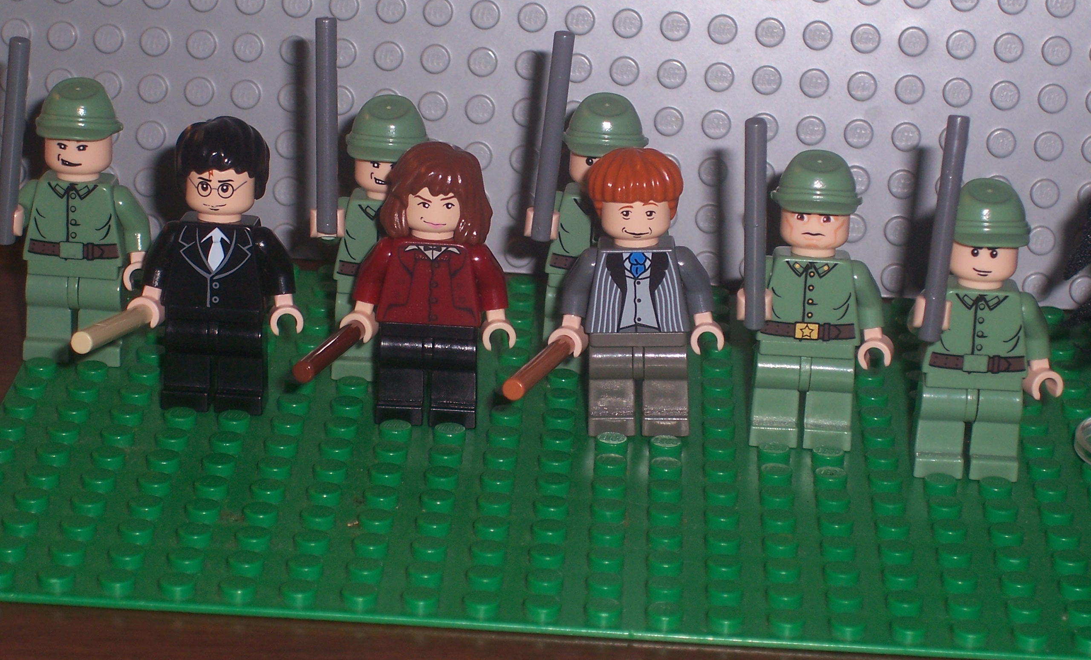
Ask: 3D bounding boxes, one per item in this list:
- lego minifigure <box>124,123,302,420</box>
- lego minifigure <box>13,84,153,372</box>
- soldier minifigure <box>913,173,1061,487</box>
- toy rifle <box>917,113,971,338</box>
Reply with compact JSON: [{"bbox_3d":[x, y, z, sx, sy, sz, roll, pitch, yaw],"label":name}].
[{"bbox_3d":[-0.048,-0.009,0.477,0.025,0.045,0.015,3,21,1],"label":"lego minifigure"},{"bbox_3d":[-0.071,-0.016,0.490,0.024,0.044,0.020,3,21,1],"label":"lego minifigure"},{"bbox_3d":[0.063,0.001,0.465,0.024,0.044,0.020,3,21,1],"label":"soldier minifigure"},{"bbox_3d":[0.056,-0.014,0.454,0.003,0.032,0.003,6,11,0],"label":"toy rifle"}]

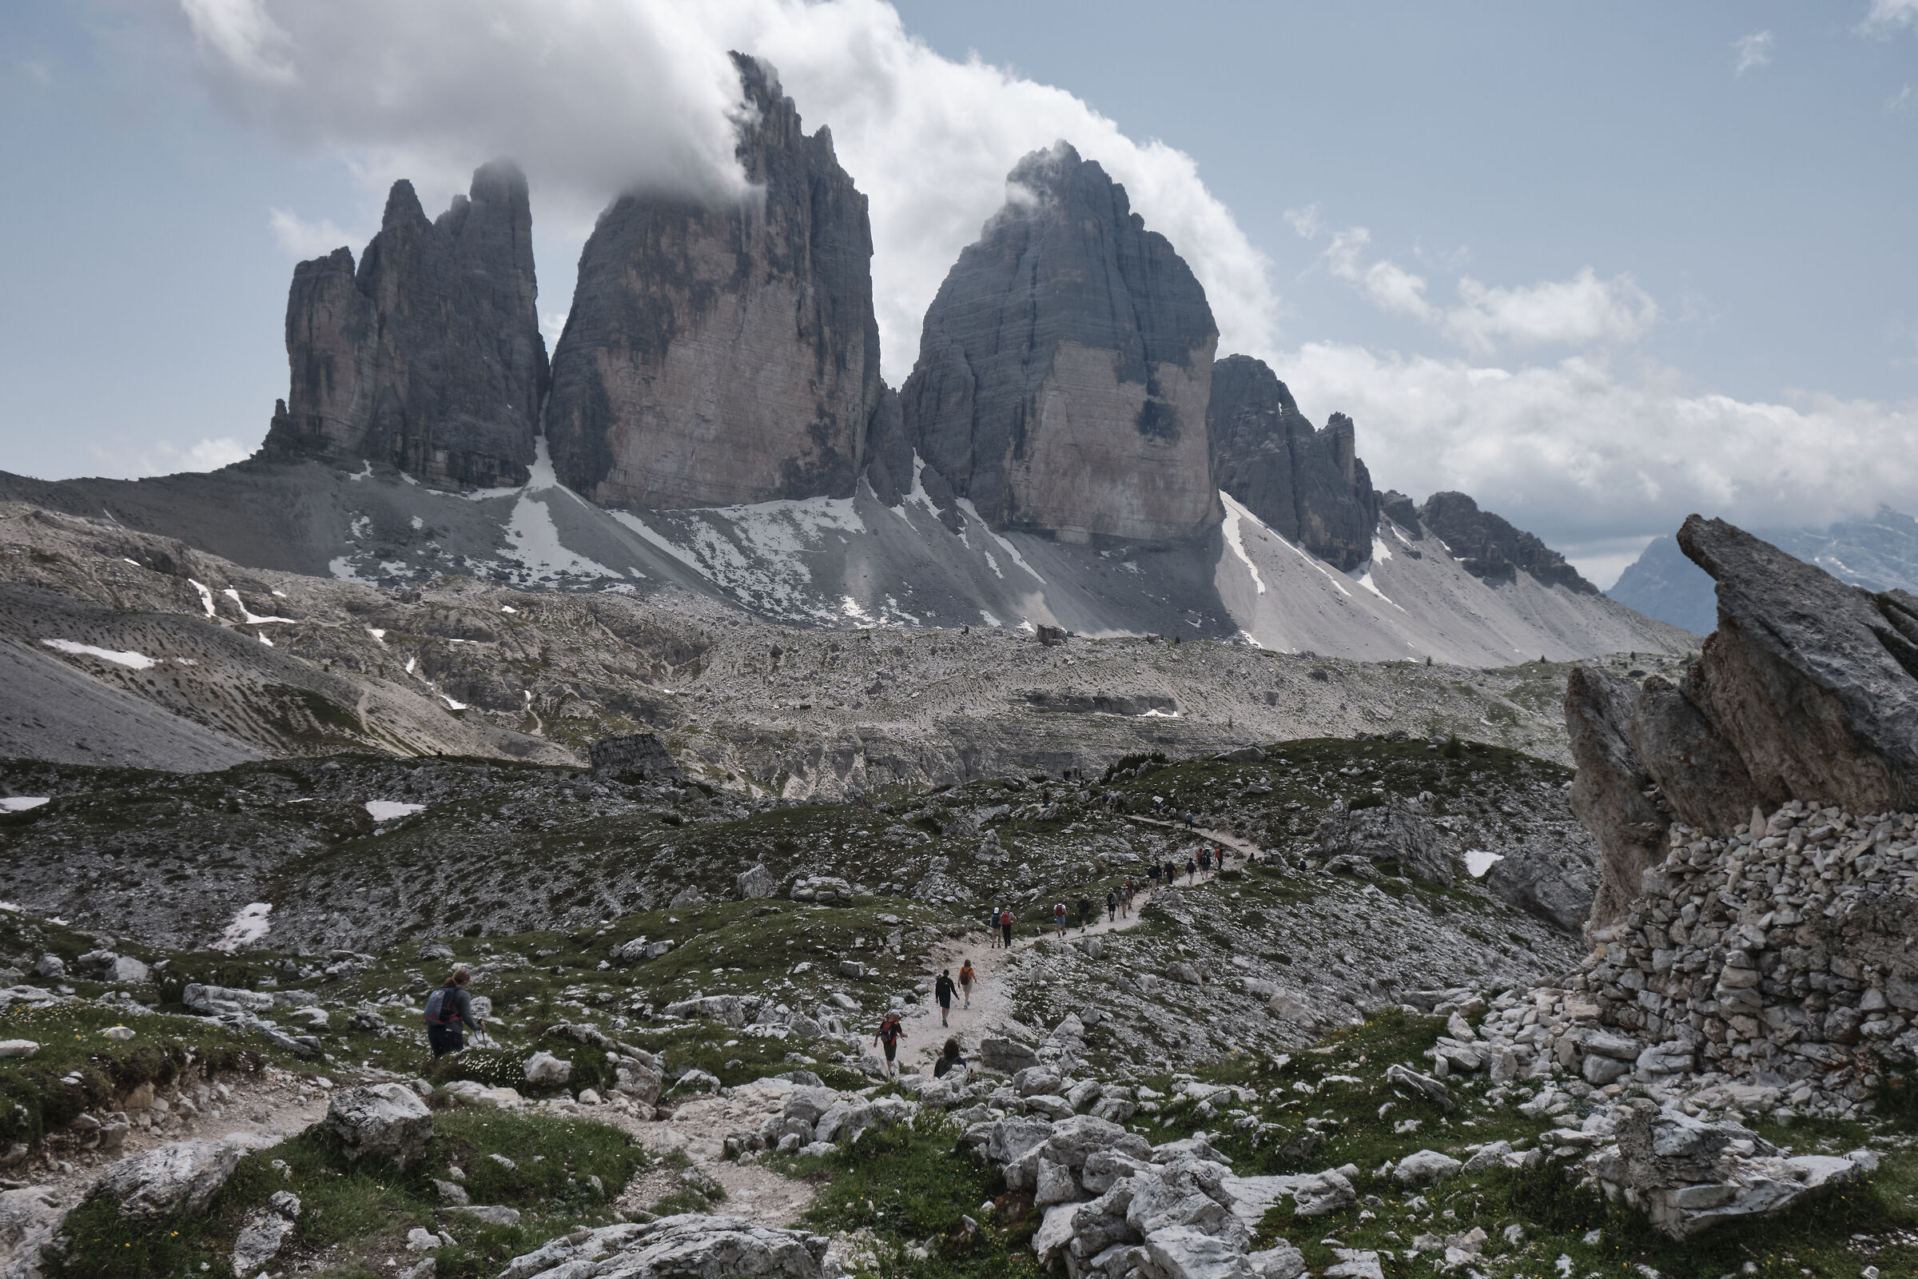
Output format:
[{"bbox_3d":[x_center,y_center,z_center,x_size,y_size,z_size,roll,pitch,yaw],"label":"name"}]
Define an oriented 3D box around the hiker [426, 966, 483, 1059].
[{"bbox_3d":[-6.916,5.307,19.700,0.580,1.650,0.620,2,5,24],"label":"hiker"}]

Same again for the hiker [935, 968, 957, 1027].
[{"bbox_3d":[-0.336,10.756,43.000,0.640,1.770,0.480,1,5,8],"label":"hiker"}]

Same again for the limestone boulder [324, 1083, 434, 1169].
[{"bbox_3d":[-5.281,4.437,13.100,0.920,0.580,0.720,-2,5,-22],"label":"limestone boulder"}]

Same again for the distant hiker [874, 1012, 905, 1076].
[{"bbox_3d":[-1.716,10.055,35.800,0.760,1.730,0.520,1,5,14],"label":"distant hiker"}]

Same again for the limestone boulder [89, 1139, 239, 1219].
[{"bbox_3d":[-6.135,4.165,11.100,1.050,0.420,0.660,-4,6,-38],"label":"limestone boulder"}]

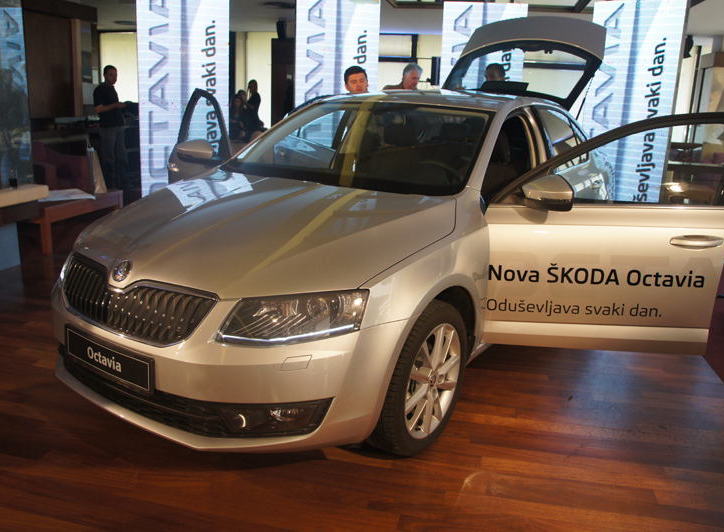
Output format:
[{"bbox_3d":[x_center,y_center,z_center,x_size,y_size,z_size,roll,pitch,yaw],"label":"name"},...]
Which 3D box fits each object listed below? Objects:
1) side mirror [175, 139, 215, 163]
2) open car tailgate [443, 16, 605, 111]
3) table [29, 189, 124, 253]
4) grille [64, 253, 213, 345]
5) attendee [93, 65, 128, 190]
[{"bbox_3d":[-1.020,-0.701,3.664,0.230,0.150,0.170,-6,17,-32],"label":"side mirror"},{"bbox_3d":[1.348,-1.634,4.930,1.200,1.100,0.340,12,-27,32],"label":"open car tailgate"},{"bbox_3d":[-2.919,-0.466,5.737,0.660,0.390,1.380,4,14,4],"label":"table"},{"bbox_3d":[-0.864,0.122,2.172,0.870,0.220,0.140,13,17,32],"label":"grille"},{"bbox_3d":[-3.683,-2.000,8.745,0.420,1.770,0.520,13,18,34],"label":"attendee"}]

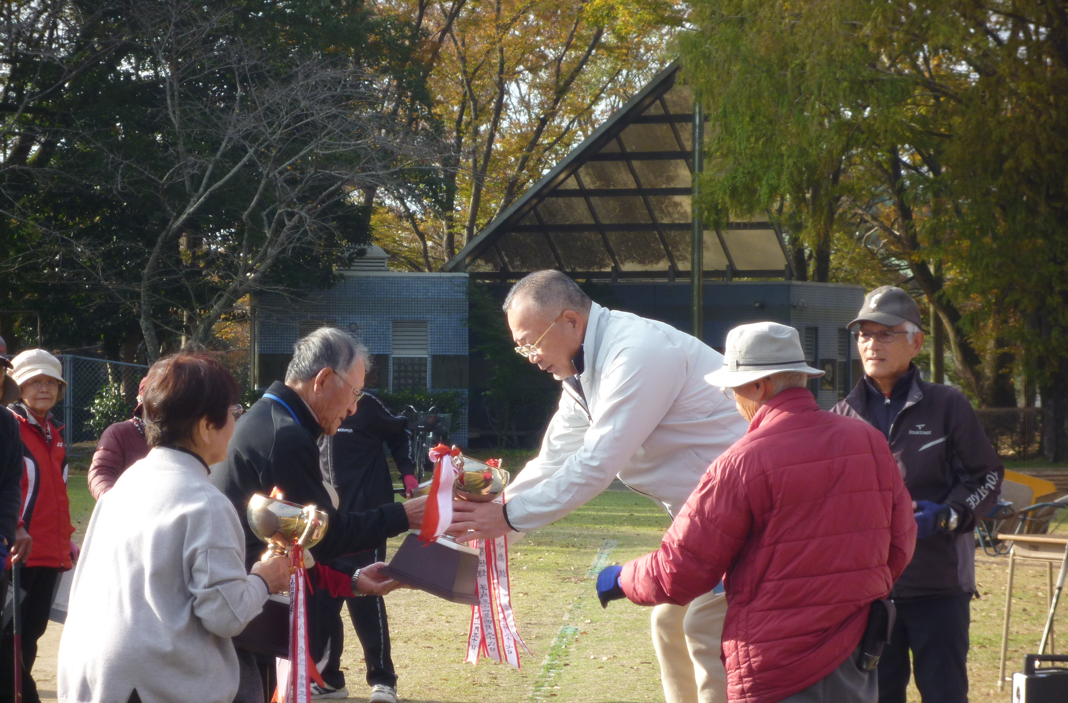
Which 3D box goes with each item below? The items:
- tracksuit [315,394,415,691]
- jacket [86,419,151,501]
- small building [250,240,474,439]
[{"bbox_3d":[-0.810,0.815,16.600,0.530,1.285,0.340,0,0,37],"label":"tracksuit"},{"bbox_3d":[-1.580,0.585,16.000,0.530,0.650,0.330,0,0,-9],"label":"jacket"},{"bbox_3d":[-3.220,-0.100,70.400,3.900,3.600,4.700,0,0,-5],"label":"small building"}]

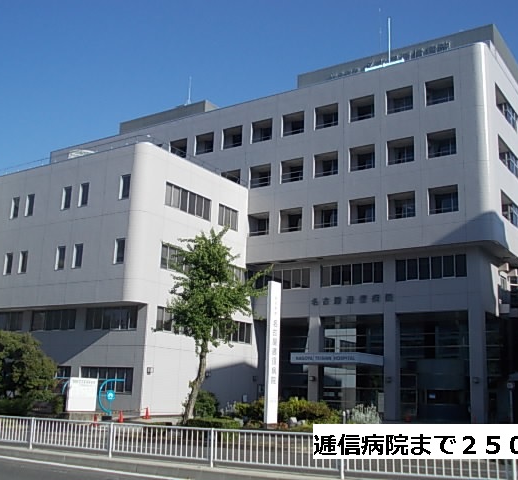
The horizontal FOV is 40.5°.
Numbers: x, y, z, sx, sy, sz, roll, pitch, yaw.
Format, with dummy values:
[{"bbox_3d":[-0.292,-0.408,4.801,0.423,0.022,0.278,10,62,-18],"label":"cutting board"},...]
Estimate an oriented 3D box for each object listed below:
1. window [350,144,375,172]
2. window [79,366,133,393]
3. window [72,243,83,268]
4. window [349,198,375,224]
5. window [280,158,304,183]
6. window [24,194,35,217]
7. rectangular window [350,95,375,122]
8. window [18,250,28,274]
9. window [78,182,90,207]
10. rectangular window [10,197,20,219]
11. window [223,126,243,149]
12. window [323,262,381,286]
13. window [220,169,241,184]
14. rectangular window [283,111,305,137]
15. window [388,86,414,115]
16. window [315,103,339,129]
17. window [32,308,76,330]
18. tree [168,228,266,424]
[{"bbox_3d":[7.425,-5.818,50.272,1.966,1.778,0.300,-7,-16,34],"label":"window"},{"bbox_3d":[-9.907,9.168,45.727,4.833,1.675,0.200,-7,-16,34],"label":"window"},{"bbox_3d":[-12.026,1.112,47.027,0.857,1.637,0.200,-7,-16,33],"label":"window"},{"bbox_3d":[7.273,-1.978,49.173,2.015,1.812,0.300,-7,-16,33],"label":"window"},{"bbox_3d":[2.639,-5.258,53.883,1.918,1.758,0.300,-7,-16,34],"label":"window"},{"bbox_3d":[-16.752,-2.523,51.628,0.929,1.611,0.250,-7,-16,33],"label":"window"},{"bbox_3d":[7.504,-9.434,50.926,2.028,1.737,0.300,-7,-16,33],"label":"rectangular window"},{"bbox_3d":[-17.182,1.702,51.571,0.871,1.659,0.200,-7,-16,34],"label":"window"},{"bbox_3d":[-12.205,-3.123,49.329,0.854,1.666,0.200,-7,-16,34],"label":"window"},{"bbox_3d":[-18.106,-2.357,52.449,0.863,1.600,0.250,-7,-16,34],"label":"rectangular window"},{"bbox_3d":[-2.108,-8.382,57.994,1.934,1.734,0.300,-7,-16,34],"label":"window"},{"bbox_3d":[6.614,2.467,50.096,4.918,1.510,0.200,-7,-16,34],"label":"window"},{"bbox_3d":[-2.318,-4.659,57.273,1.992,1.764,0.250,-7,-16,33],"label":"window"},{"bbox_3d":[2.715,-9.044,54.935,1.992,1.764,0.250,-7,-16,33],"label":"rectangular window"},{"bbox_3d":[9.976,-9.778,49.484,1.966,1.778,0.300,-7,-16,34],"label":"window"},{"bbox_3d":[5.211,-9.259,53.109,1.950,1.734,0.300,-7,-16,34],"label":"window"},{"bbox_3d":[-14.517,5.727,49.771,4.674,1.421,0.200,-7,-16,34],"label":"window"},{"bbox_3d":[-1.765,3.487,28.104,3.838,8.080,3.646,2,-13,0],"label":"tree"}]

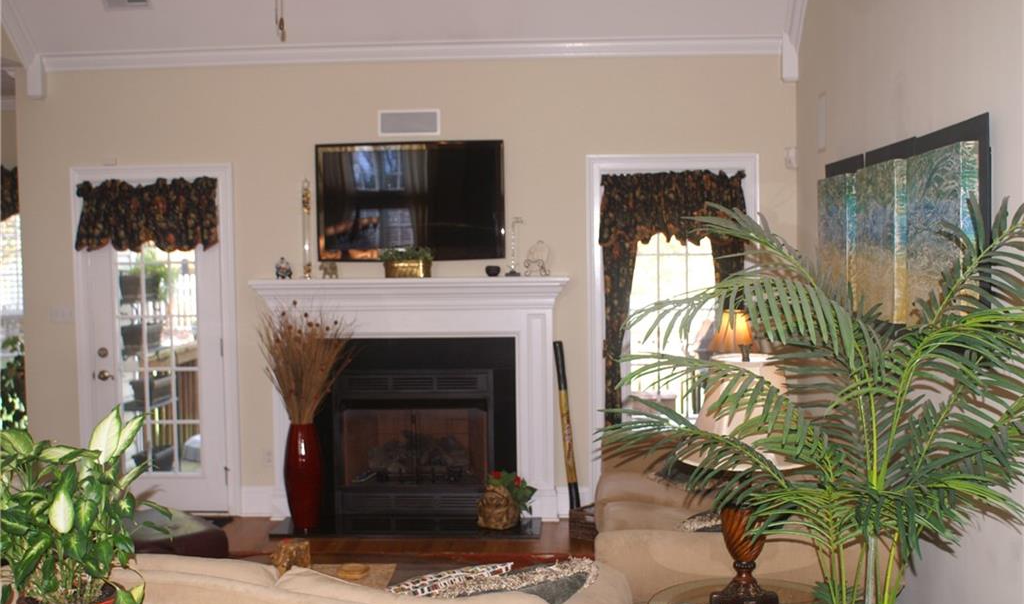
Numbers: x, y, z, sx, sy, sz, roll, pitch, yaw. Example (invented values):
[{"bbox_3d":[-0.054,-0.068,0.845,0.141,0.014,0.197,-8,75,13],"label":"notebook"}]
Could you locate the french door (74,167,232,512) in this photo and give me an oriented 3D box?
[{"bbox_3d":[-2.136,0.244,6.671,0.960,2.110,0.110,-1,3,3],"label":"french door"}]

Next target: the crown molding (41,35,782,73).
[{"bbox_3d":[-0.626,-1.466,6.552,4.400,0.100,0.080,-1,3,3],"label":"crown molding"}]

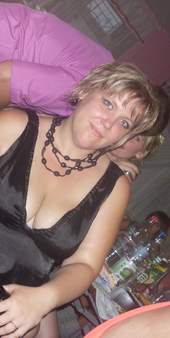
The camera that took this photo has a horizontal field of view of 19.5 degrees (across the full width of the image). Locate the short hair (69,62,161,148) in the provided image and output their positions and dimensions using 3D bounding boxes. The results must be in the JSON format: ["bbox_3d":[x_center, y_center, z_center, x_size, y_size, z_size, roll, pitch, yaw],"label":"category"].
[{"bbox_3d":[0.065,-0.154,1.215,0.187,0.215,0.220,48,0,-20],"label":"short hair"}]

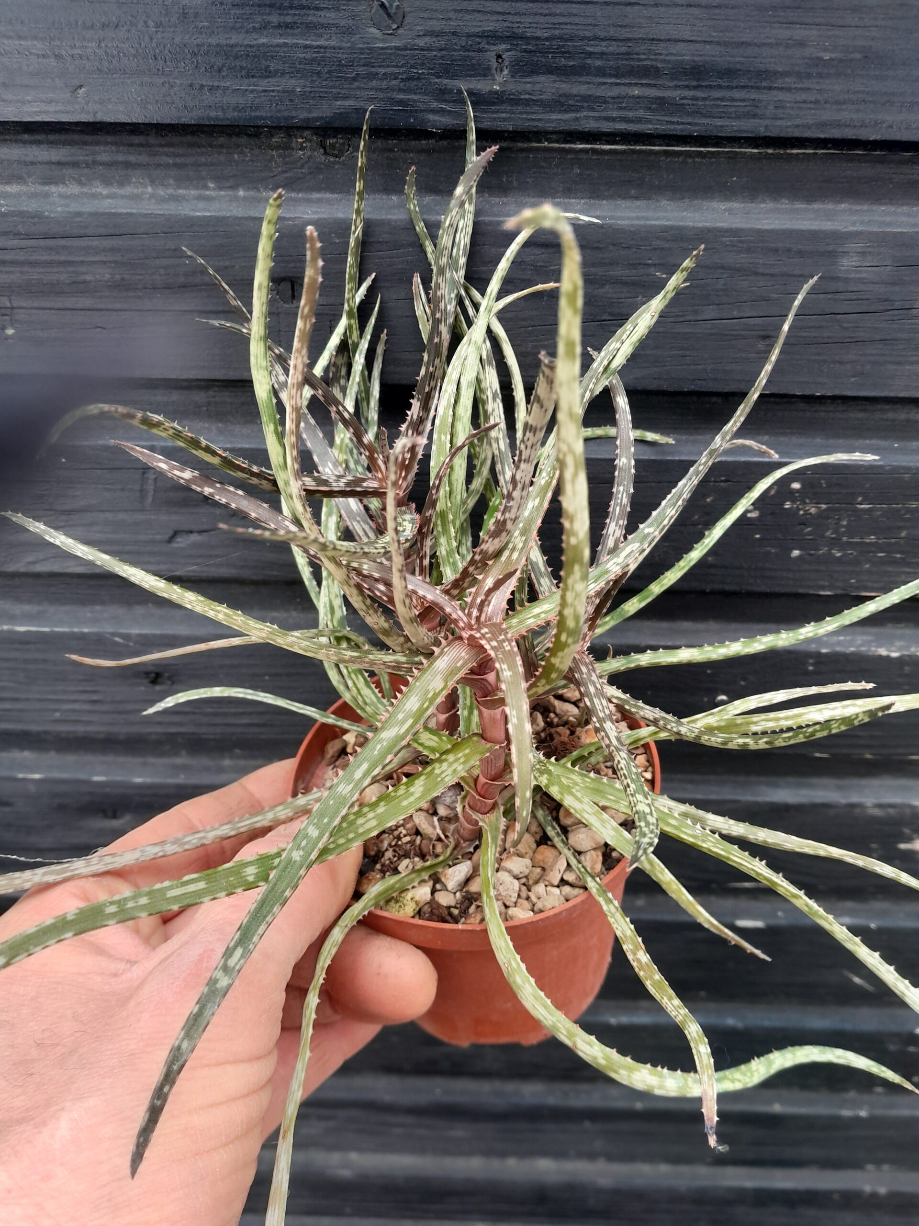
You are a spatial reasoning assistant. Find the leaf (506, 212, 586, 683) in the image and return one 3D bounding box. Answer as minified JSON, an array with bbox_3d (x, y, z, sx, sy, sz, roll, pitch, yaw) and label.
[{"bbox_3d":[0.017,-0.024,0.193,0.022,0.113,0.014,1,36,0],"label":"leaf"}]

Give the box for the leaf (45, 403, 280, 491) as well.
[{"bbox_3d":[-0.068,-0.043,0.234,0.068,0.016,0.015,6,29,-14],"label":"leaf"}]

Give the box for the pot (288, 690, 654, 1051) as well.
[{"bbox_3d":[0.007,0.066,0.246,0.090,0.071,0.090,-4,37,3],"label":"pot"}]

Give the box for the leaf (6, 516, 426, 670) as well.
[{"bbox_3d":[-0.051,-0.003,0.190,0.099,0.009,0.010,19,68,0],"label":"leaf"}]

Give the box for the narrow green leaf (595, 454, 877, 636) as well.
[{"bbox_3d":[0.079,-0.025,0.276,0.106,0.015,0.014,-32,37,-5],"label":"narrow green leaf"}]

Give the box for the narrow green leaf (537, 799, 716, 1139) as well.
[{"bbox_3d":[0.038,0.075,0.198,0.010,0.027,0.084,-24,72,-16],"label":"narrow green leaf"}]

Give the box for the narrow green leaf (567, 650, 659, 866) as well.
[{"bbox_3d":[0.033,0.029,0.193,0.009,0.050,0.012,-9,-13,-29],"label":"narrow green leaf"}]

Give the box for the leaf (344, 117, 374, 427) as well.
[{"bbox_3d":[-0.027,-0.094,0.260,0.011,0.093,0.010,-1,3,0],"label":"leaf"}]

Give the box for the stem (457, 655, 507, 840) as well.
[{"bbox_3d":[0.006,0.036,0.237,0.011,0.061,0.008,5,32,0],"label":"stem"}]

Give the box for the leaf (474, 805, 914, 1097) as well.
[{"bbox_3d":[0.048,0.087,0.200,0.118,0.019,0.040,35,47,1],"label":"leaf"}]

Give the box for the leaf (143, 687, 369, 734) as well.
[{"bbox_3d":[-0.061,0.029,0.281,0.074,0.013,0.013,5,30,7],"label":"leaf"}]

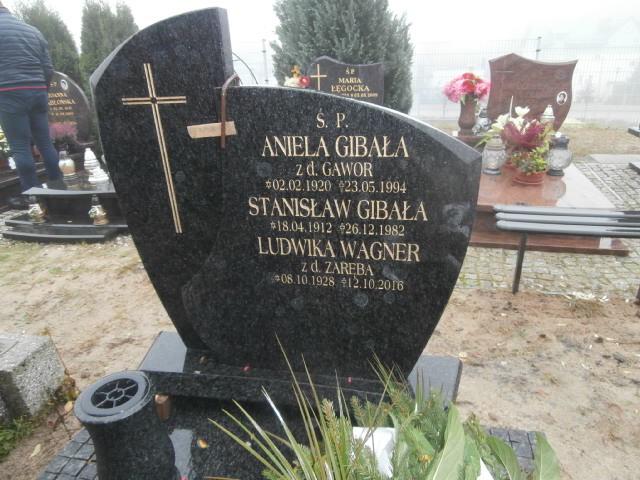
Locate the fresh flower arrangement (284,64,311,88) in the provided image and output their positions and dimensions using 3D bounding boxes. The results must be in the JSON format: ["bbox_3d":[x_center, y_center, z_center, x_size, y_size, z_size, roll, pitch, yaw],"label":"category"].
[{"bbox_3d":[-0.226,-1.620,4.450,0.260,0.260,0.250,3,24,14],"label":"fresh flower arrangement"}]

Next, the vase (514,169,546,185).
[{"bbox_3d":[1.604,-0.482,3.380,0.215,0.110,0.215,3,24,14],"label":"vase"}]

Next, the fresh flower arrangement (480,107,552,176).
[{"bbox_3d":[1.548,-0.776,3.460,0.520,0.490,0.420,3,24,14],"label":"fresh flower arrangement"}]

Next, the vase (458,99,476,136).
[{"bbox_3d":[1.403,-1.175,4.220,0.150,0.350,0.150,3,24,14],"label":"vase"}]

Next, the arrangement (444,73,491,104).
[{"bbox_3d":[1.380,-1.427,4.180,0.420,0.300,0.370,3,24,14],"label":"arrangement"}]

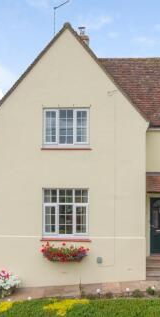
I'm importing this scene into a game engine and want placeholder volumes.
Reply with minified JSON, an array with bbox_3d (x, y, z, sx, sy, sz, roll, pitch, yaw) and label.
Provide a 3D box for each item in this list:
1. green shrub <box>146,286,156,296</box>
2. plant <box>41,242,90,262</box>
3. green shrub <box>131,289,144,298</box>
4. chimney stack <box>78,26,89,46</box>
[{"bbox_3d":[2.144,3.987,10.700,0.300,0.300,0.300,0,0,0],"label":"green shrub"},{"bbox_3d":[-0.480,3.000,11.380,1.480,0.580,0.420,0,0,0],"label":"plant"},{"bbox_3d":[1.650,3.860,10.250,0.400,0.300,0.380,0,0,0],"label":"green shrub"},{"bbox_3d":[0.133,-5.246,15.800,0.550,1.250,0.550,0,0,0],"label":"chimney stack"}]

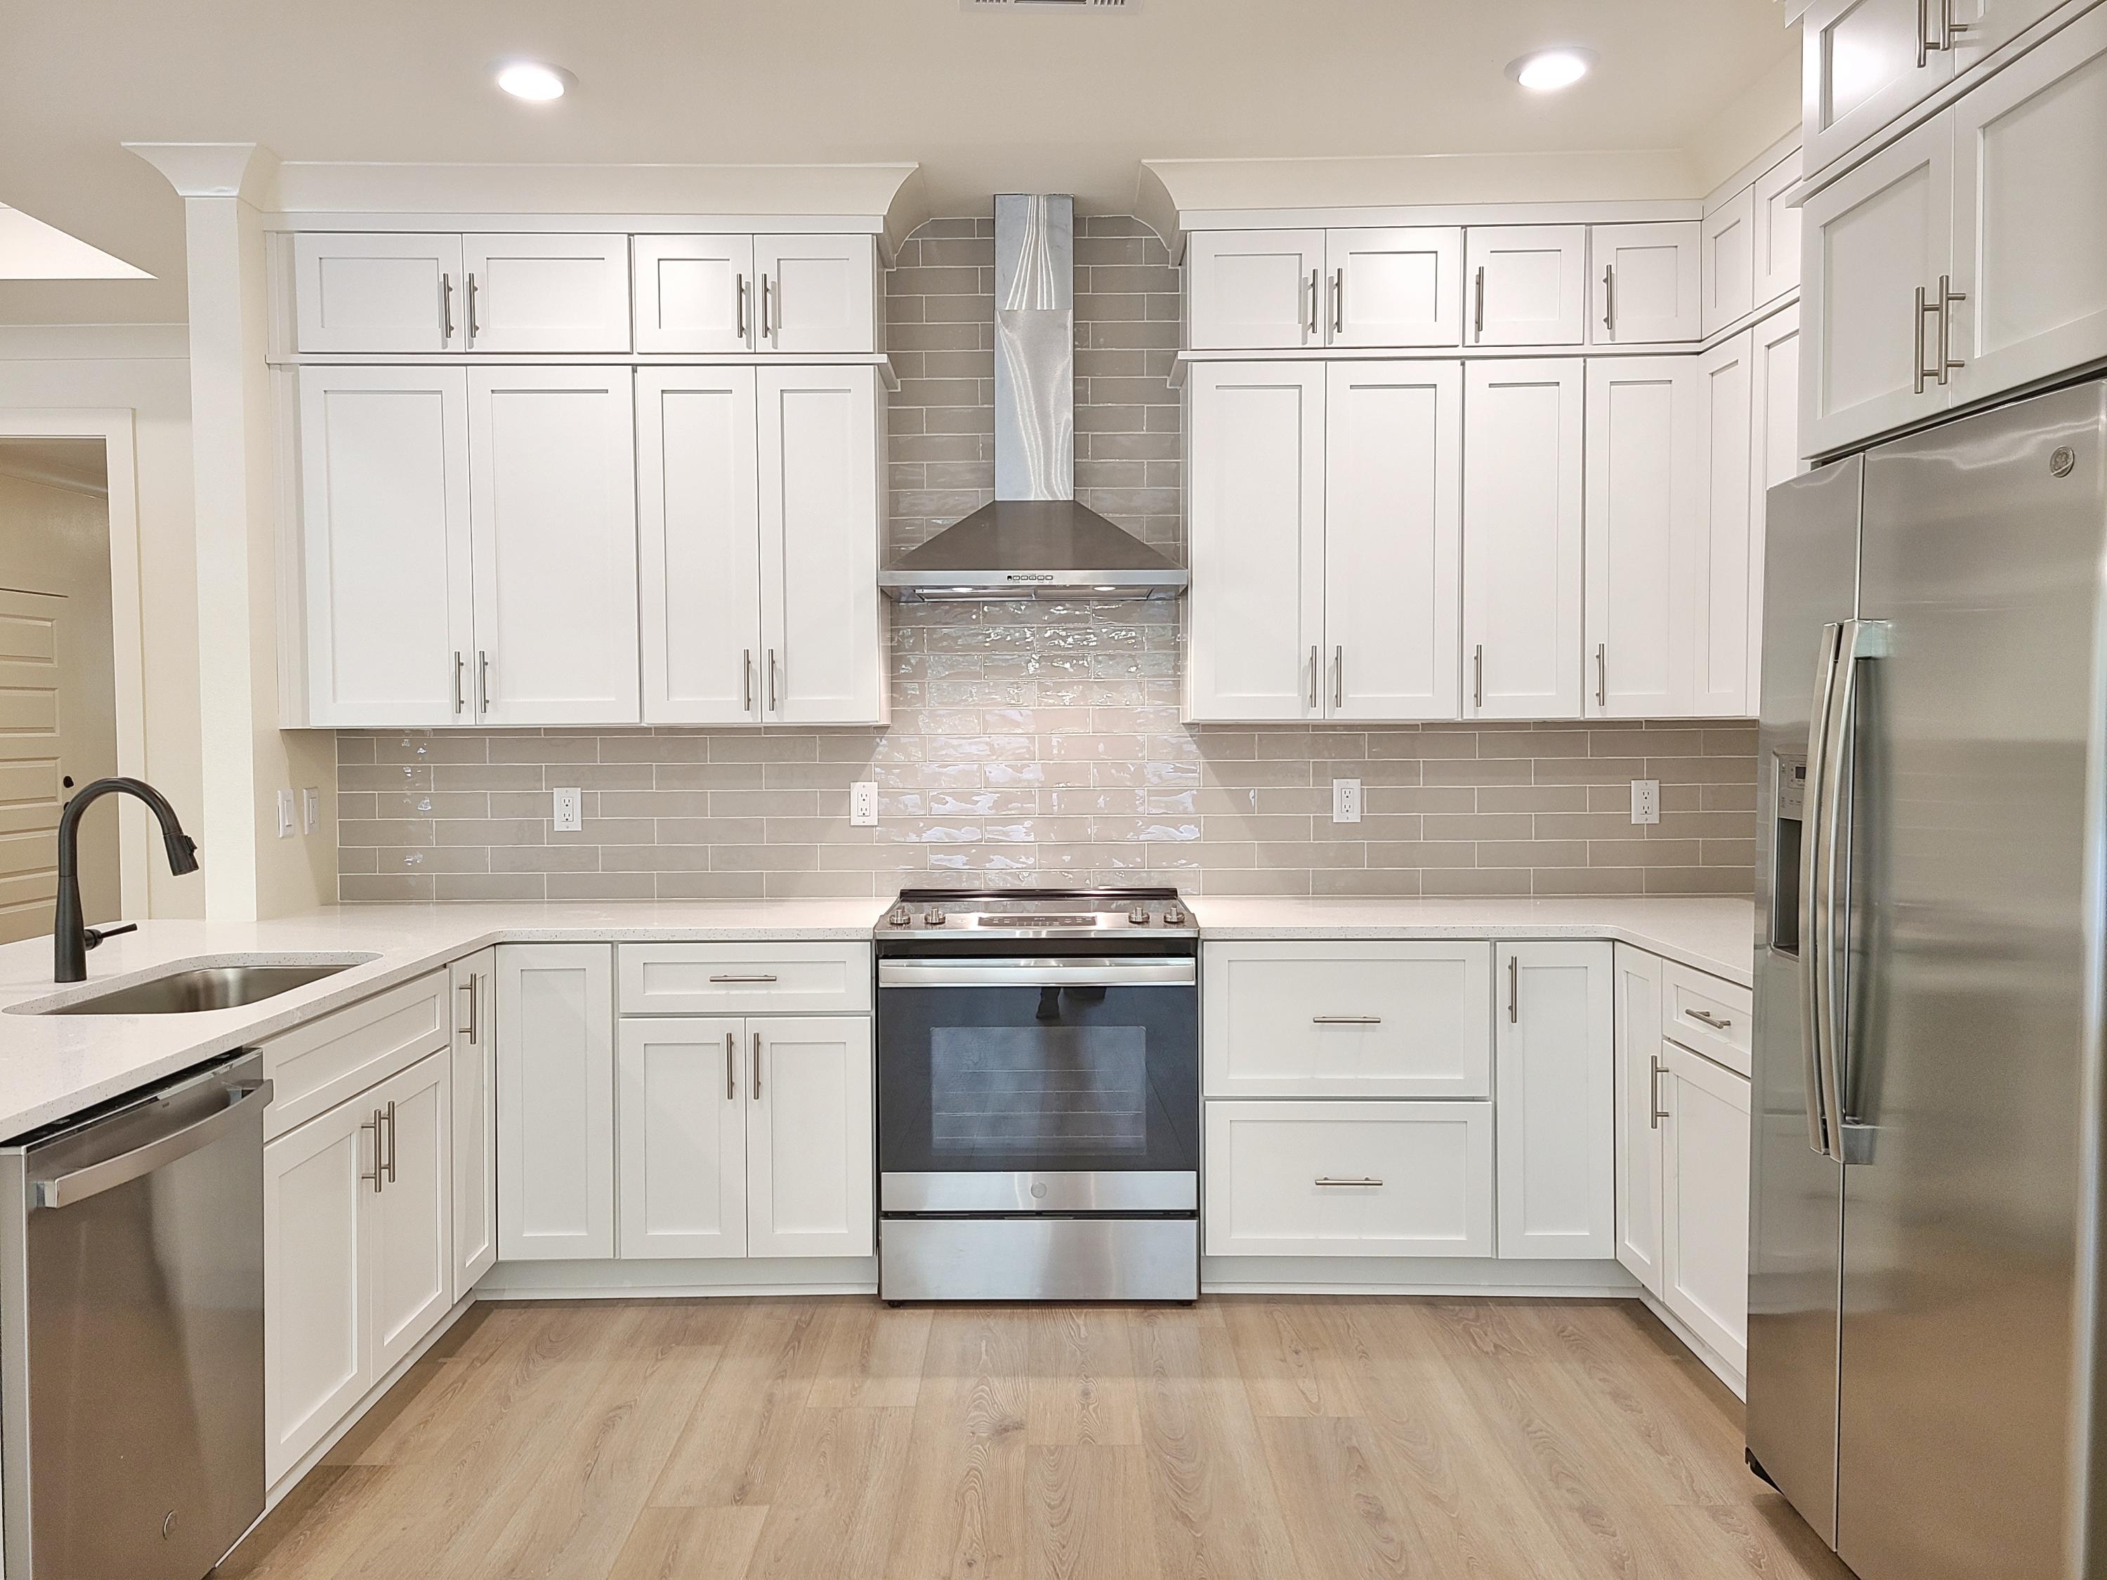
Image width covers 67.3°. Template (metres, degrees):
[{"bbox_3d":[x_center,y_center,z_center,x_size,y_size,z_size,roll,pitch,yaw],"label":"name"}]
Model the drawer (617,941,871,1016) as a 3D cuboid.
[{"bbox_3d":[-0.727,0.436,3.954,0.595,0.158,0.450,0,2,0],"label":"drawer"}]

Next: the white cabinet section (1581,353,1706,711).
[{"bbox_3d":[1.481,-0.637,4.139,0.281,0.904,0.315,0,3,0],"label":"white cabinet section"}]

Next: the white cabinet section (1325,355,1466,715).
[{"bbox_3d":[0.860,-0.635,4.153,0.345,0.908,0.330,0,3,0],"label":"white cabinet section"}]

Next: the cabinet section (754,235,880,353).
[{"bbox_3d":[-0.593,-1.256,4.130,0.309,0.302,0.330,0,3,0],"label":"cabinet section"}]

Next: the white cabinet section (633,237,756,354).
[{"bbox_3d":[-0.896,-1.254,4.128,0.301,0.298,0.315,0,3,0],"label":"white cabinet section"}]

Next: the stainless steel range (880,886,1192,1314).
[{"bbox_3d":[-0.032,0.761,4.014,0.759,0.935,0.665,0,2,0],"label":"stainless steel range"}]

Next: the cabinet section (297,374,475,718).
[{"bbox_3d":[-1.684,-0.621,4.168,0.426,0.908,0.330,0,3,0],"label":"cabinet section"}]

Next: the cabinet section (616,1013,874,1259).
[{"bbox_3d":[-0.725,0.816,4.068,0.605,0.583,0.610,0,3,0],"label":"cabinet section"}]

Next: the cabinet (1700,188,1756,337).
[{"bbox_3d":[1.788,-1.261,3.814,0.325,0.290,0.306,0,2,0],"label":"cabinet"}]

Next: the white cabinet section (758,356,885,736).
[{"bbox_3d":[-0.587,-0.627,4.162,0.312,0.908,0.330,0,3,0],"label":"white cabinet section"}]

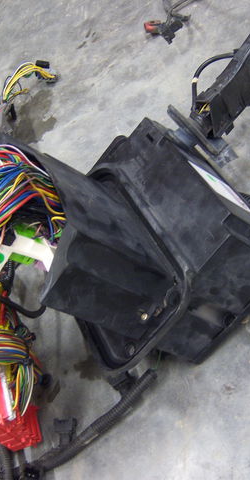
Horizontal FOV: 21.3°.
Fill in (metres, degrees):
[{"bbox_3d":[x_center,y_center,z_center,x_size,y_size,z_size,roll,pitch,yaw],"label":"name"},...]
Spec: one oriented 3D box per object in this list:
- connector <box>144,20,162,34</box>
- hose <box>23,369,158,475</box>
[{"bbox_3d":[0.041,-0.318,0.996,0.025,0.014,0.017,0,61,0],"label":"connector"},{"bbox_3d":[-0.035,0.190,0.710,0.165,0.022,0.038,-34,66,-17],"label":"hose"}]

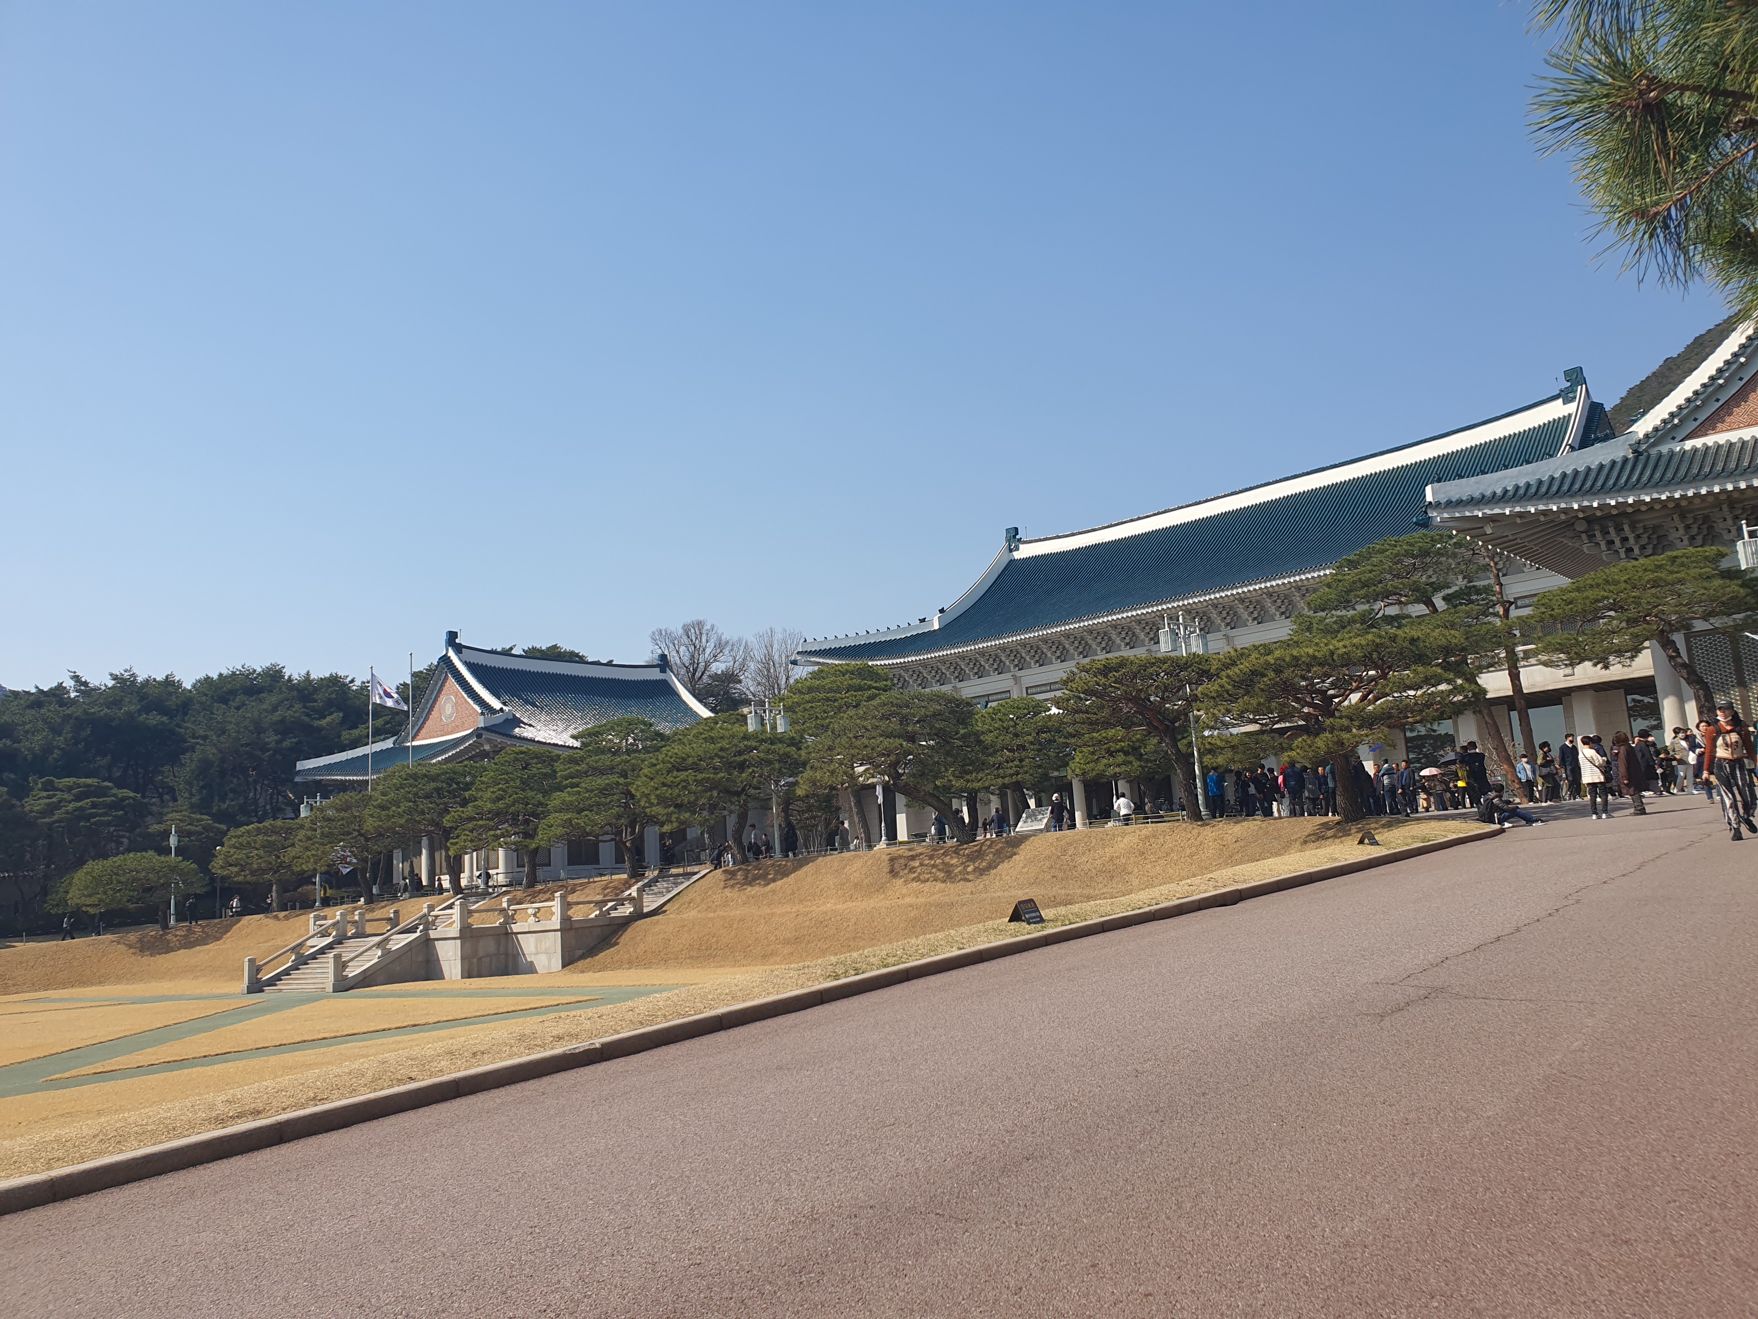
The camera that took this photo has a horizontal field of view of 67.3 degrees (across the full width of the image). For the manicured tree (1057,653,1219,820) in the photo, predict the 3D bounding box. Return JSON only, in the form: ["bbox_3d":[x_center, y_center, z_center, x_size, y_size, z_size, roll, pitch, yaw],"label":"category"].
[{"bbox_3d":[7.259,2.232,36.990,4.600,4.760,4.400,-12,-13,39],"label":"manicured tree"}]

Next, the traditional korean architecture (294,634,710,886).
[{"bbox_3d":[-23.750,7.902,99.629,24.000,18.500,30.000,-12,-13,39],"label":"traditional korean architecture"}]

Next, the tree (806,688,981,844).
[{"bbox_3d":[0.508,3.498,41.988,5.500,4.970,5.000,-4,-10,-1],"label":"tree"}]

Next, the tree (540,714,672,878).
[{"bbox_3d":[-11.689,6.020,57.562,5.780,6.980,5.210,-2,-10,-12],"label":"tree"}]

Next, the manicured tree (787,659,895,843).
[{"bbox_3d":[-1.163,3.448,45.979,4.300,6.680,4.300,-12,-13,39],"label":"manicured tree"}]

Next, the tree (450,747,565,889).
[{"bbox_3d":[-17.502,7.445,62.199,5.380,6.570,4.850,-1,-11,-16],"label":"tree"}]

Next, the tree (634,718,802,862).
[{"bbox_3d":[-6.346,5.202,53.229,6.690,5.880,6.020,-3,-10,-7],"label":"tree"}]

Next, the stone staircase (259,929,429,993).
[{"bbox_3d":[-17.513,9.726,42.734,5.400,1.750,3.000,-12,-13,39],"label":"stone staircase"}]

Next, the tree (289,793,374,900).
[{"bbox_3d":[-28.975,10.005,70.617,4.570,5.840,4.120,0,-11,-22],"label":"tree"}]

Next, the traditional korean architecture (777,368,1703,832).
[{"bbox_3d":[30.671,-1.407,103.445,65.000,30.200,42.000,-12,-13,39],"label":"traditional korean architecture"}]

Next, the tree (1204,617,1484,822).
[{"bbox_3d":[13.077,1.730,37.184,7.540,5.690,6.780,-8,-11,19],"label":"tree"}]

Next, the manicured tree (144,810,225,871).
[{"bbox_3d":[-51.000,15.323,97.044,5.500,8.500,5.000,1,-11,-28],"label":"manicured tree"}]

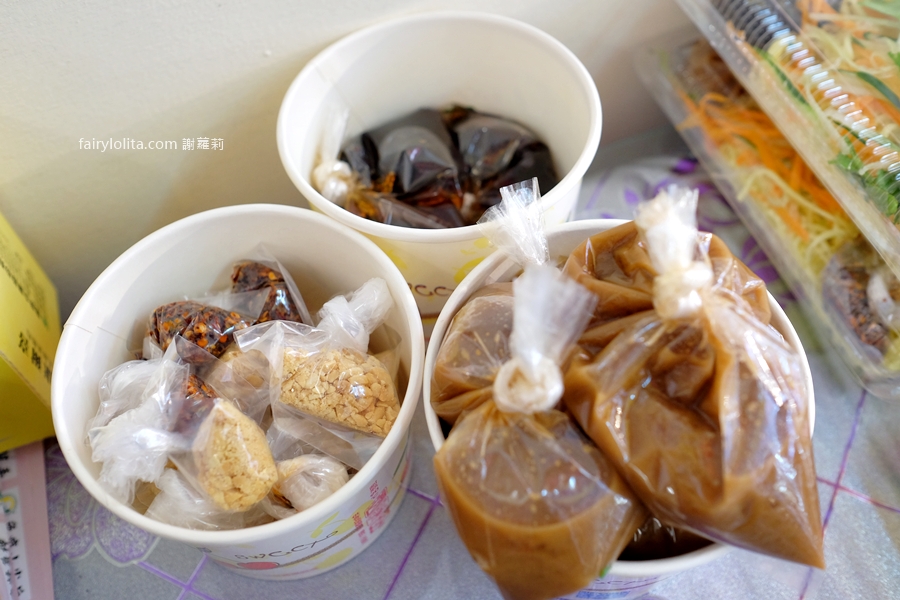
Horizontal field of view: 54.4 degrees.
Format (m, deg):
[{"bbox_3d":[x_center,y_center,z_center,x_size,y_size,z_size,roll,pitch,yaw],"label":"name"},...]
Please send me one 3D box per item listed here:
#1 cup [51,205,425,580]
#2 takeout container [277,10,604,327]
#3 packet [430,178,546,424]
[{"bbox_3d":[-0.076,0.047,0.365,0.138,0.098,0.138,-1,58,2],"label":"cup"},{"bbox_3d":[-0.002,-0.054,0.424,0.138,0.098,0.138,-1,58,2],"label":"takeout container"},{"bbox_3d":[0.018,0.013,0.325,0.062,0.092,0.050,-2,38,-4],"label":"packet"}]

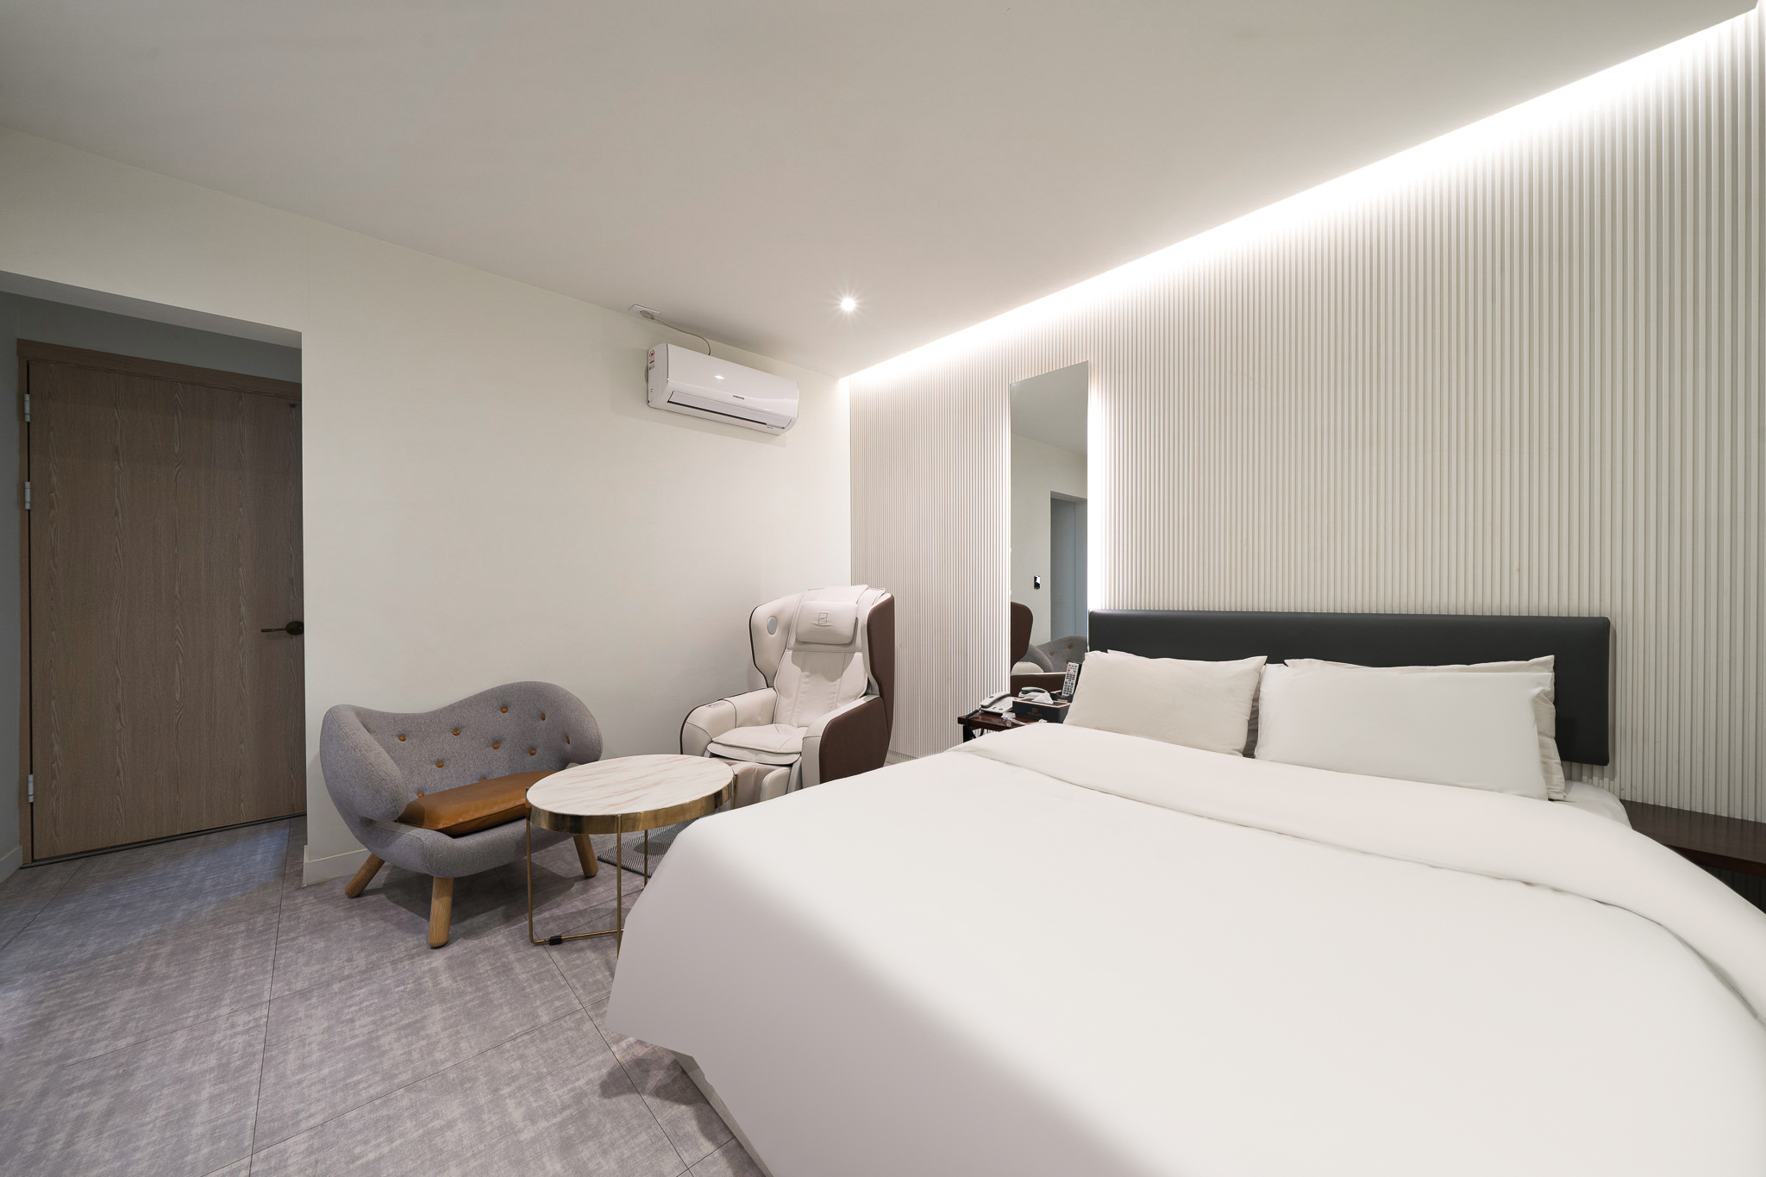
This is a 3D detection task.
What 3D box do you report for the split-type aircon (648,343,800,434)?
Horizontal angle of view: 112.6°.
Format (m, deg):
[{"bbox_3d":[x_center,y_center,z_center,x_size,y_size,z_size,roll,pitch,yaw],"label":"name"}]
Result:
[{"bbox_3d":[-0.871,-1.109,3.320,0.820,0.290,0.230,-1,0,-44],"label":"split-type aircon"}]

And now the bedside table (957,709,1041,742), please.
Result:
[{"bbox_3d":[0.690,0.851,2.852,0.410,0.475,0.460,-1,0,-44],"label":"bedside table"}]

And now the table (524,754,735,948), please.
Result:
[{"bbox_3d":[-0.844,0.882,2.020,0.650,0.450,0.650,-1,0,-44],"label":"table"}]

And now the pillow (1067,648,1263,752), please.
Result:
[{"bbox_3d":[1.095,0.433,2.342,0.700,0.410,0.150,0,-27,46],"label":"pillow"}]

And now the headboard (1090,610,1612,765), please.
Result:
[{"bbox_3d":[1.532,0.298,2.232,0.080,0.415,1.535,-1,0,-44],"label":"headboard"}]

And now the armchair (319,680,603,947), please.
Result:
[{"bbox_3d":[-1.529,0.766,2.215,0.760,0.690,0.860,0,0,32],"label":"armchair"}]

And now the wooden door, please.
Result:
[{"bbox_3d":[-3.156,0.079,2.680,0.870,2.060,0.070,-1,0,-44],"label":"wooden door"}]

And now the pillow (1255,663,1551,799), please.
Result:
[{"bbox_3d":[1.565,0.420,1.839,0.700,0.410,0.150,0,-23,46],"label":"pillow"}]

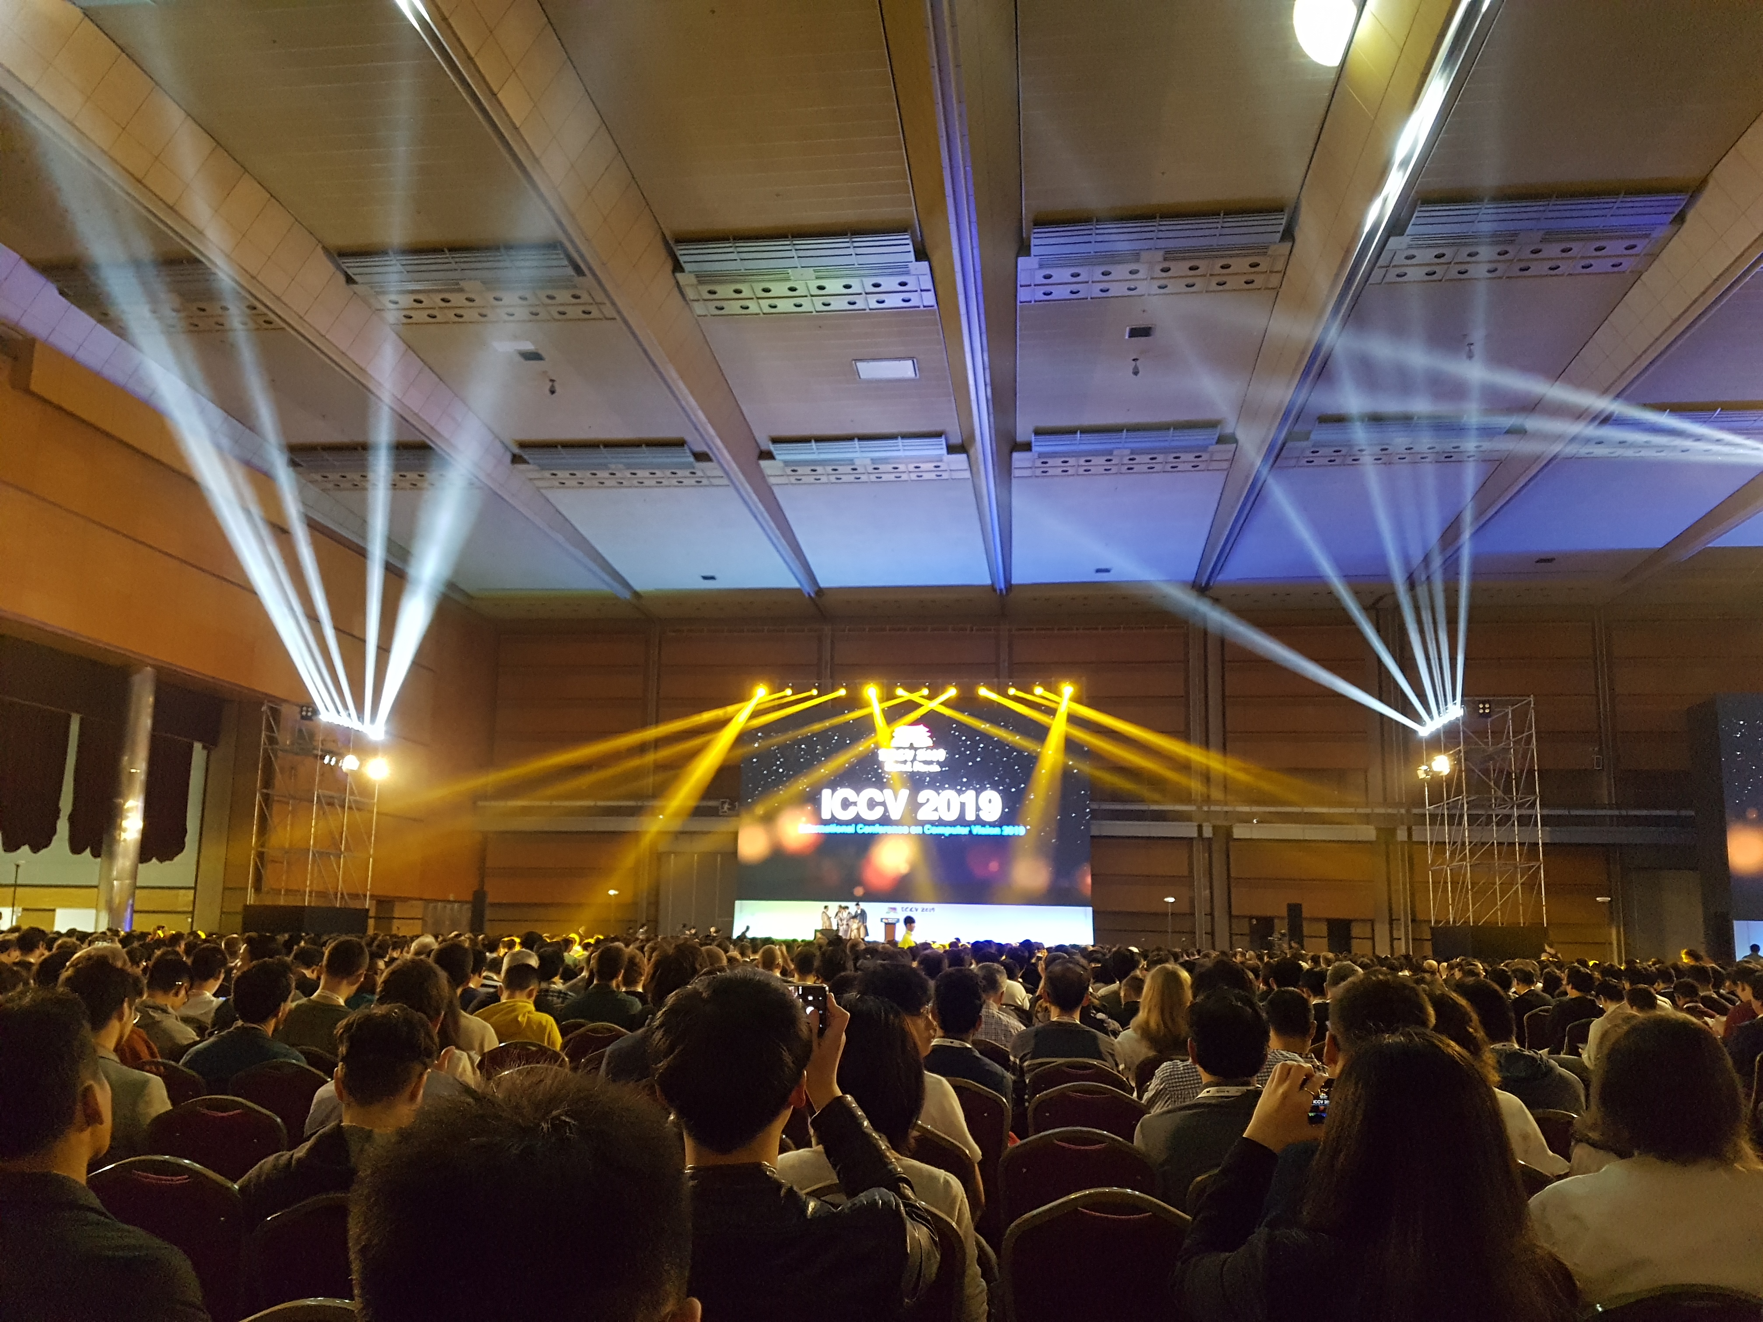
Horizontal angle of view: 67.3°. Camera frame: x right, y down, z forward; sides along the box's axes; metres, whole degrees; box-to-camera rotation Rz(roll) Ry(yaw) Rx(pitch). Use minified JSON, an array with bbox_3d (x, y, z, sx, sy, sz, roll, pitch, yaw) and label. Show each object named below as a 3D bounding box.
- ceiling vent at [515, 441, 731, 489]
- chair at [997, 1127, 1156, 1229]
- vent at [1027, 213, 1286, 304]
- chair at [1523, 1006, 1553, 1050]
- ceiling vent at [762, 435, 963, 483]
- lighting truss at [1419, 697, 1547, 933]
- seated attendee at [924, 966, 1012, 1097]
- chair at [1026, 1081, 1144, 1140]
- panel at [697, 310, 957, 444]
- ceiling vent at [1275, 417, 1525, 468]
[{"bbox_3d":[-9.454,-7.025,48.013,7.300,0.450,3.800,-1,-12,7],"label":"ceiling vent"},{"bbox_3d":[0.570,1.787,3.840,0.460,0.910,0.570,-1,-12,7],"label":"chair"},{"bbox_3d":[6.903,-10.294,33.840,6.850,0.450,3.600,-1,-12,7],"label":"vent"},{"bbox_3d":[5.276,3.207,10.501,0.460,0.910,0.570,-1,-12,7],"label":"chair"},{"bbox_3d":[-0.595,-7.137,46.982,7.340,0.450,3.800,-1,-12,7],"label":"ceiling vent"},{"bbox_3d":[15.701,4.146,34.737,1.950,5.800,3.500,0,-12,7],"label":"lighting truss"},{"bbox_3d":[0.299,1.855,5.153,0.500,1.300,0.800,-1,-12,7],"label":"seated attendee"},{"bbox_3d":[0.770,2.013,4.931,0.460,0.910,0.570,-1,-12,7],"label":"chair"},{"bbox_3d":[-1.120,-7.752,36.978,6.100,0.150,8.700,0,-12,7],"label":"panel"},{"bbox_3d":[15.366,-6.574,39.459,6.200,0.500,2.800,0,-12,7],"label":"ceiling vent"}]

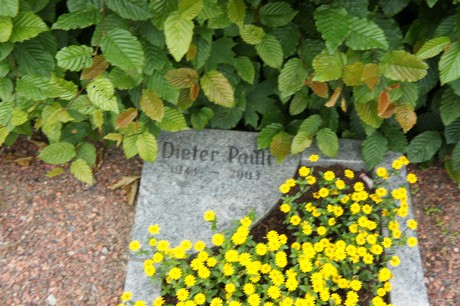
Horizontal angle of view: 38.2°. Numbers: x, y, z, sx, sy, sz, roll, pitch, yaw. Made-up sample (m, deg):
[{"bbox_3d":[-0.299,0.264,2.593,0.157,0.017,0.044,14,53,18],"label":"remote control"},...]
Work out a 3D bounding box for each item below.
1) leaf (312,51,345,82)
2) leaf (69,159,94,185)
[{"bbox_3d":[0.173,-0.152,1.170,0.051,0.015,0.060,30,86,7],"label":"leaf"},{"bbox_3d":[-0.308,0.039,1.390,0.039,0.068,0.018,-38,15,-4],"label":"leaf"}]

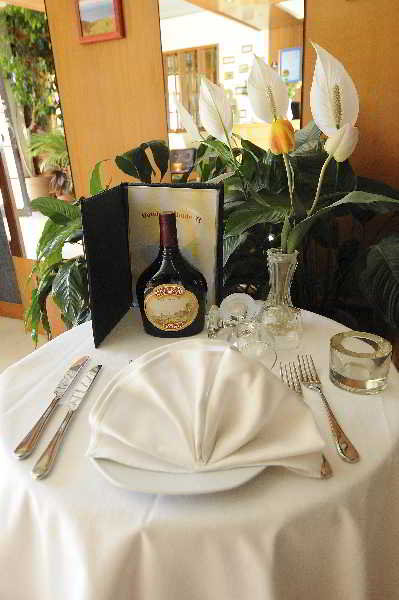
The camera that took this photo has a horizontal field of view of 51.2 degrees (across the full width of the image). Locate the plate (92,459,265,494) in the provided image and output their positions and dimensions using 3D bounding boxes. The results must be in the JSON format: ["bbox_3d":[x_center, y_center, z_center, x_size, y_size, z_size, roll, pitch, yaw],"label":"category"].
[{"bbox_3d":[-0.014,0.157,0.522,0.246,0.024,0.246,-3,21,1],"label":"plate"}]

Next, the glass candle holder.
[{"bbox_3d":[0.236,0.091,0.615,0.084,0.056,0.084,-3,21,0],"label":"glass candle holder"}]

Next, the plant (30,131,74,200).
[{"bbox_3d":[-1.754,-1.627,5.000,0.620,0.880,0.600,-3,21,0],"label":"plant"}]

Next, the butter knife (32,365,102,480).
[{"bbox_3d":[-0.170,0.152,0.575,0.021,0.012,0.245,-2,21,4],"label":"butter knife"}]

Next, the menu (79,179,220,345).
[{"bbox_3d":[-0.080,-0.079,0.813,0.247,0.264,0.203,-3,21,0],"label":"menu"}]

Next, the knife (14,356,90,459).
[{"bbox_3d":[-0.203,0.142,0.607,0.021,0.012,0.244,-1,21,6],"label":"knife"}]

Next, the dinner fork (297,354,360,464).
[{"bbox_3d":[0.169,0.134,0.560,0.026,0.022,0.221,-3,21,1],"label":"dinner fork"}]

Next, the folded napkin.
[{"bbox_3d":[0.007,0.119,0.507,0.270,0.090,0.190,-3,21,0],"label":"folded napkin"}]

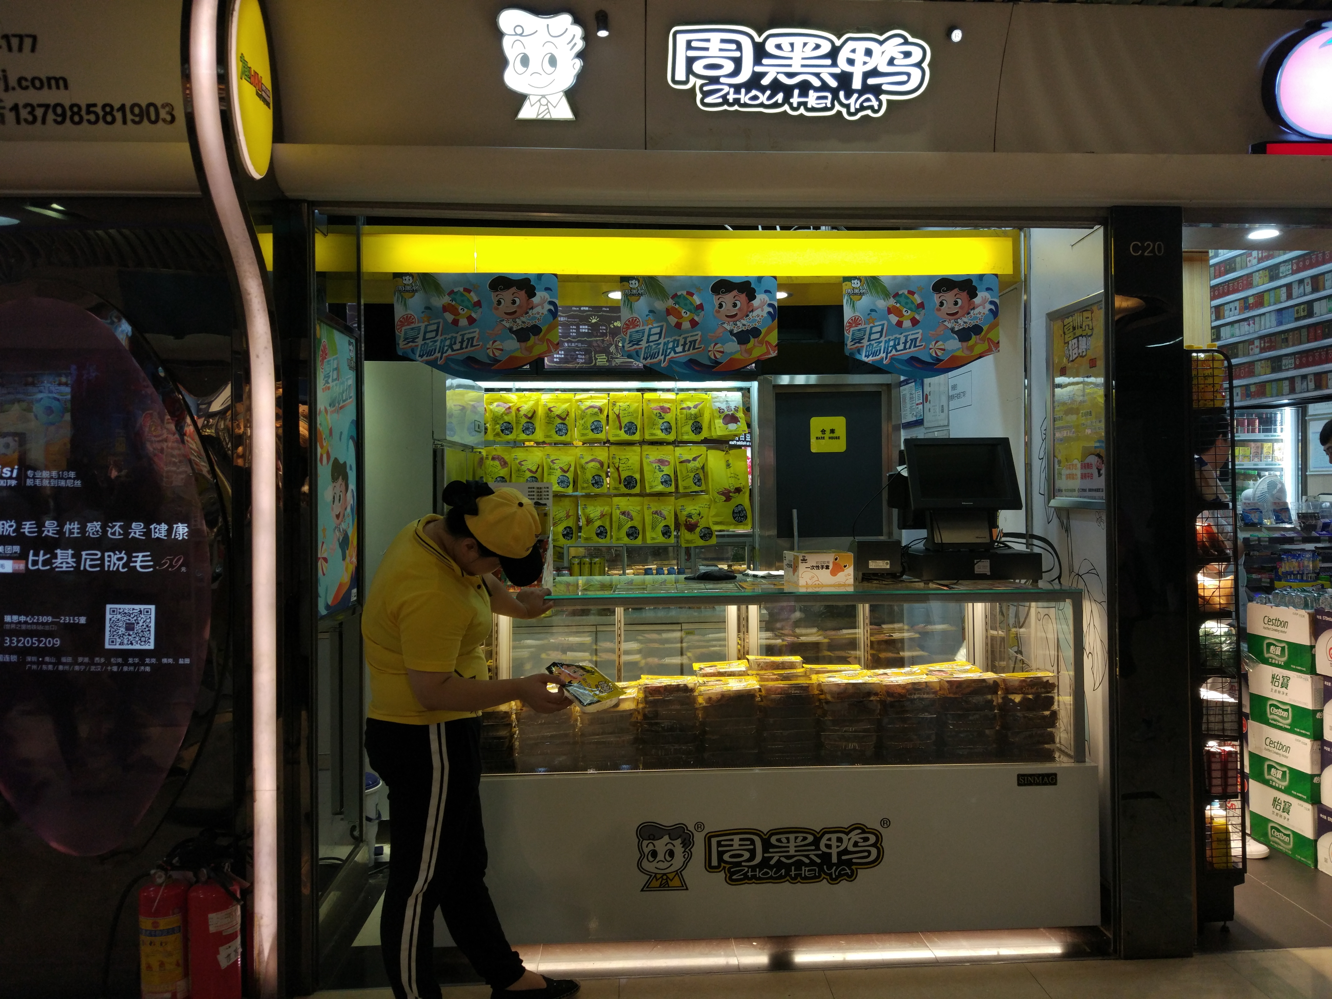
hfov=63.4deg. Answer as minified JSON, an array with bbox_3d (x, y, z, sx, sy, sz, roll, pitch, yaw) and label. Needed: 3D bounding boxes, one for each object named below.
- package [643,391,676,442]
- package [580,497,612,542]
[{"bbox_3d":[-0.029,-0.390,5.098,0.151,0.230,0.045,0,-1,-3],"label":"package"},{"bbox_3d":[-0.329,0.098,5.081,0.145,0.214,0.045,0,-1,-3],"label":"package"}]

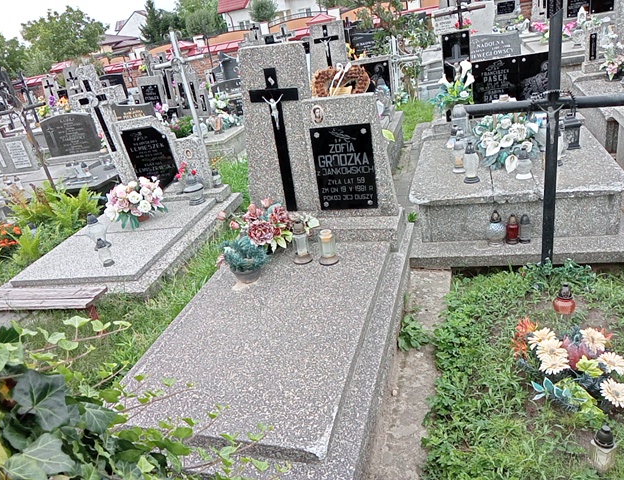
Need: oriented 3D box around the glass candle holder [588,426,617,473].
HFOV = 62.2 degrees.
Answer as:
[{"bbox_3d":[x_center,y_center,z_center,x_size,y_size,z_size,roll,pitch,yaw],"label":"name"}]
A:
[{"bbox_3d":[0.935,0.656,1.648,0.075,0.180,0.075,-2,25,17],"label":"glass candle holder"}]

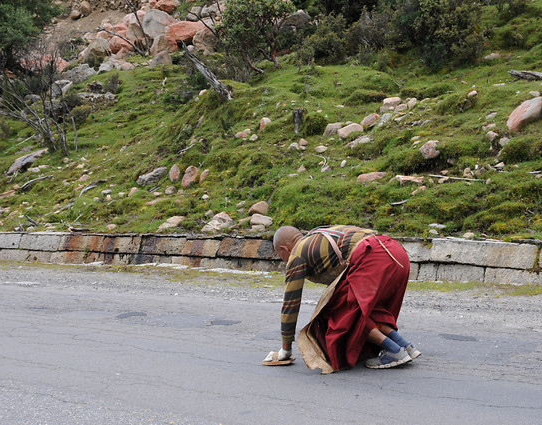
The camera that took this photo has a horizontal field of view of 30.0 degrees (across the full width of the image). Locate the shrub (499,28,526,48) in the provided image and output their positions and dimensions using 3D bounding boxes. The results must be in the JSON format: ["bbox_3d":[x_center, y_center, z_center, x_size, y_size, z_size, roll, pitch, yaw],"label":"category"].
[{"bbox_3d":[5.727,-4.127,24.000,0.600,0.470,0.520,0,1,0],"label":"shrub"}]

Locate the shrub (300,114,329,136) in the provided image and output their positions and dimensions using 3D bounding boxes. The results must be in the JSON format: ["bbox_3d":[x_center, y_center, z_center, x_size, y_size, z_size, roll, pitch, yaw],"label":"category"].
[{"bbox_3d":[0.817,-1.652,19.000,0.490,0.450,0.460,0,1,0],"label":"shrub"}]

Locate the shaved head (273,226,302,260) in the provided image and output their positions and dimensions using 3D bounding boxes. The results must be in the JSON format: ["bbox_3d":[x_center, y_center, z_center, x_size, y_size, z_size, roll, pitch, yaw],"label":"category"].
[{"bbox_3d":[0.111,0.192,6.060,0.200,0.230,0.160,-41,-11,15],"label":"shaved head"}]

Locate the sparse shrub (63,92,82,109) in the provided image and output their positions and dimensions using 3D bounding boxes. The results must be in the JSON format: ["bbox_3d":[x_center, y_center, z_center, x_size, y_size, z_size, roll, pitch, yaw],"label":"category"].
[{"bbox_3d":[-5.002,-2.822,25.500,0.450,0.400,0.420,0,1,0],"label":"sparse shrub"}]

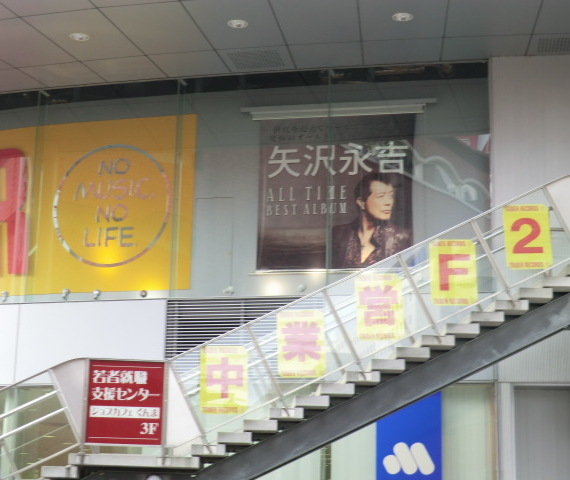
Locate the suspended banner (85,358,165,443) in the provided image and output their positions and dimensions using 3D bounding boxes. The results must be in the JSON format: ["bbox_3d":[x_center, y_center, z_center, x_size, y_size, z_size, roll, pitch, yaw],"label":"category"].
[{"bbox_3d":[-1.804,1.848,13.625,0.877,0.943,0.050,3,-13,-9],"label":"suspended banner"}]

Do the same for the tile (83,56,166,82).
[{"bbox_3d":[-2.318,-2.506,17.564,1.016,0.030,0.897,-3,-14,16],"label":"tile"}]

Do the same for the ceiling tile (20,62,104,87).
[{"bbox_3d":[-3.283,-2.462,17.833,1.018,0.030,0.866,-3,-14,18],"label":"ceiling tile"}]

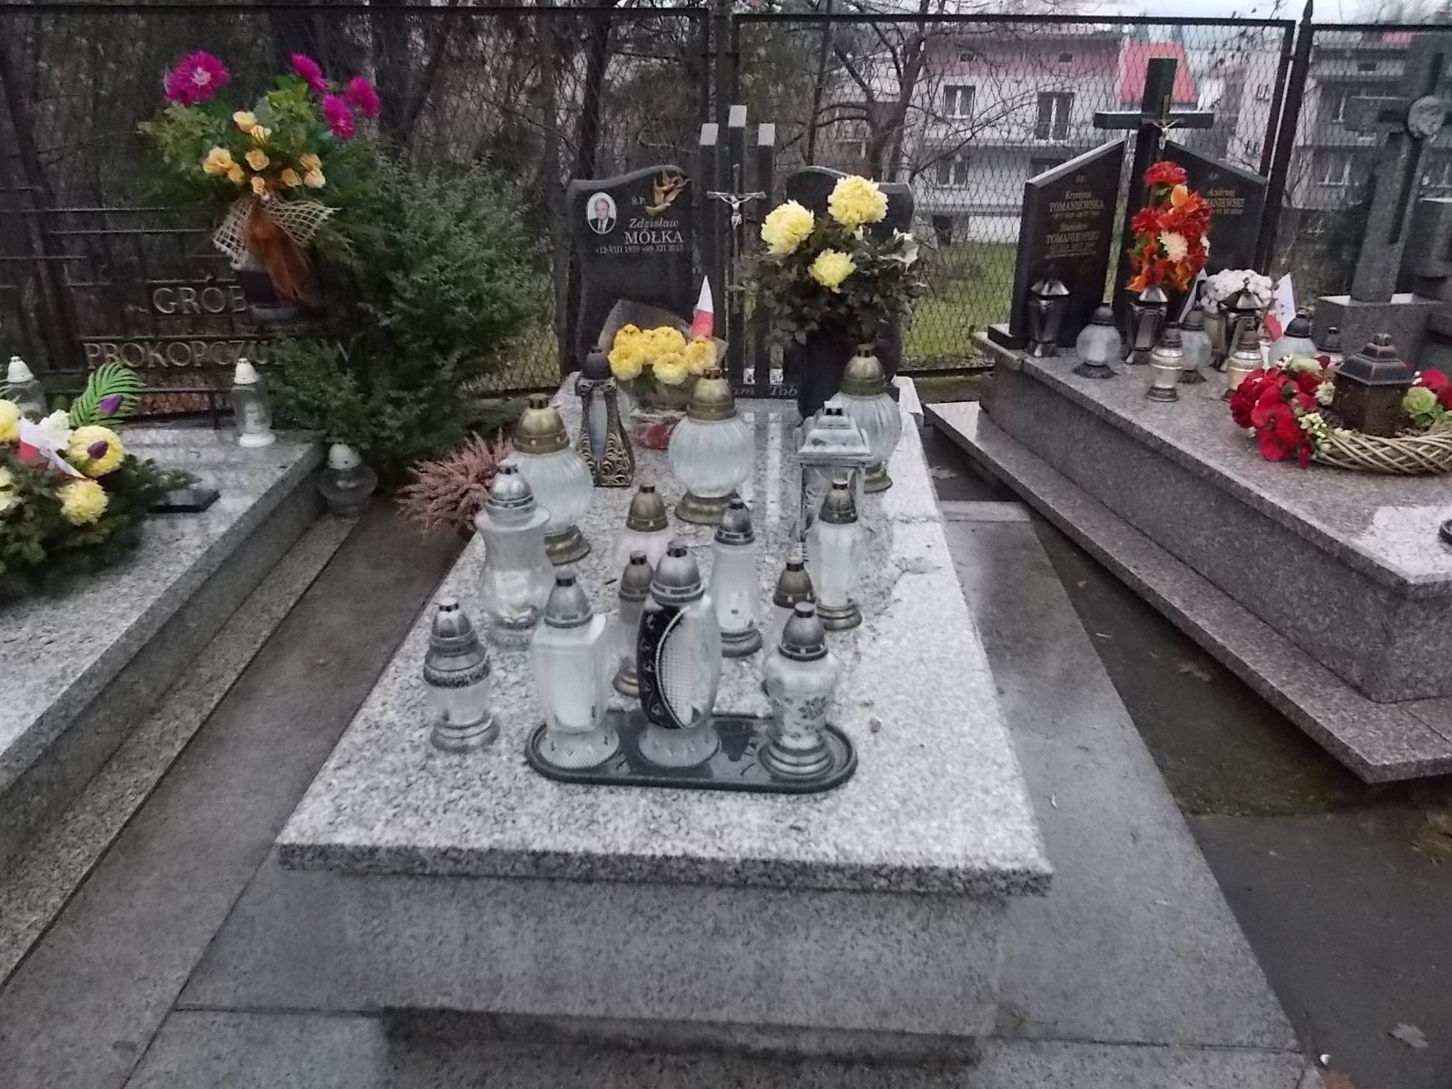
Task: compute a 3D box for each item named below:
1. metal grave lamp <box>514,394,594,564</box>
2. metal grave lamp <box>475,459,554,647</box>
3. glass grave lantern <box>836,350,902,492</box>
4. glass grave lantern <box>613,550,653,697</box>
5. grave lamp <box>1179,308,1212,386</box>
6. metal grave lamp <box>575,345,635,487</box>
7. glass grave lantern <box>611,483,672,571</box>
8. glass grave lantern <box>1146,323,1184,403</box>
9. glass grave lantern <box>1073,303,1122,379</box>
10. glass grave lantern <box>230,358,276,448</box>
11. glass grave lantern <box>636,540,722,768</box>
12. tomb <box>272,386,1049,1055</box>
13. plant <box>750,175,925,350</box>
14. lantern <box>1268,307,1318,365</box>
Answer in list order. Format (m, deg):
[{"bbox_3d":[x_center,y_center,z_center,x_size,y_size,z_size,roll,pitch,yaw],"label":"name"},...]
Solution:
[{"bbox_3d":[-0.376,-0.142,2.251,0.199,0.334,0.199,1,24,3],"label":"metal grave lamp"},{"bbox_3d":[-0.350,0.010,1.818,0.129,0.306,0.129,1,25,3],"label":"metal grave lamp"},{"bbox_3d":[0.322,-0.283,2.430,0.151,0.311,0.151,1,25,3],"label":"glass grave lantern"},{"bbox_3d":[-0.146,0.126,1.826,0.091,0.250,0.091,1,25,3],"label":"glass grave lantern"},{"bbox_3d":[1.365,-0.581,3.179,0.132,0.210,0.132,-5,25,-10],"label":"grave lamp"},{"bbox_3d":[-0.311,-0.322,2.683,0.139,0.337,0.136,1,25,3],"label":"metal grave lamp"},{"bbox_3d":[-0.128,0.023,1.842,0.119,0.259,0.119,1,25,3],"label":"glass grave lantern"},{"bbox_3d":[1.308,-0.539,3.205,0.102,0.224,0.102,1,25,3],"label":"glass grave lantern"},{"bbox_3d":[1.131,-0.621,3.304,0.137,0.210,0.137,-6,26,-11],"label":"glass grave lantern"},{"bbox_3d":[-1.445,-0.434,3.305,0.119,0.262,0.119,1,25,3],"label":"glass grave lantern"},{"bbox_3d":[-0.070,0.151,1.586,0.124,0.331,0.118,-11,27,-23],"label":"glass grave lantern"},{"bbox_3d":[-0.030,0.119,2.356,0.975,0.370,2.028,1,25,3],"label":"tomb"},{"bbox_3d":[0.306,-0.790,3.050,0.485,0.465,0.424,1,25,3],"label":"plant"},{"bbox_3d":[1.648,-0.567,3.140,0.141,0.215,0.141,-5,25,-10],"label":"lantern"}]

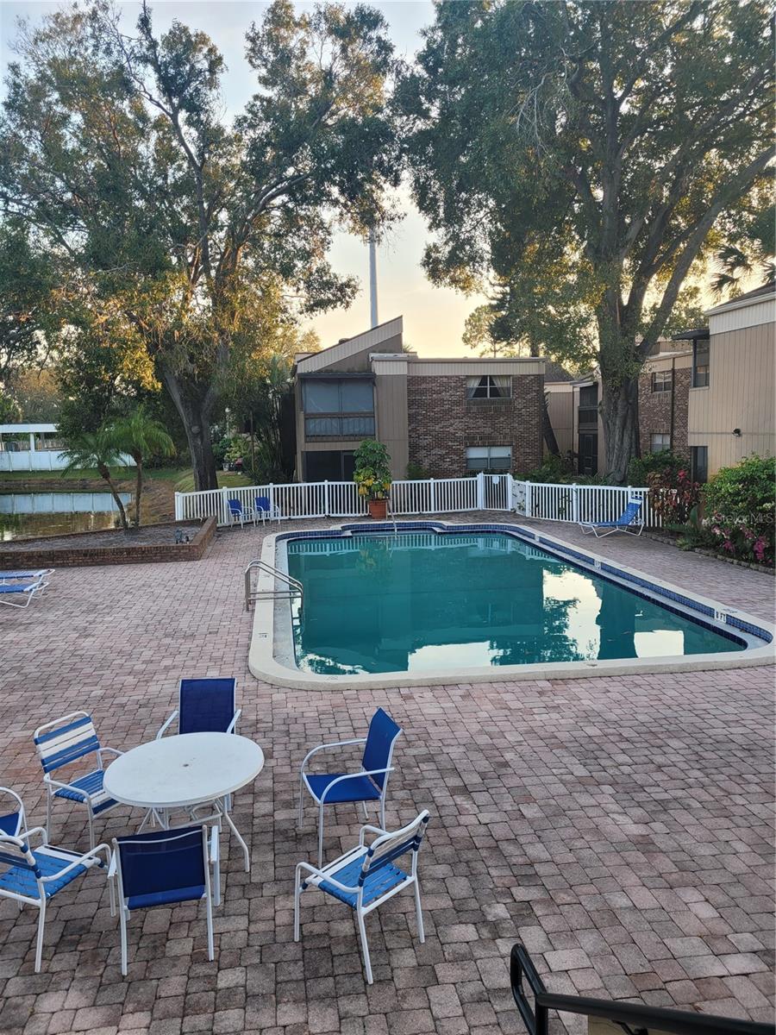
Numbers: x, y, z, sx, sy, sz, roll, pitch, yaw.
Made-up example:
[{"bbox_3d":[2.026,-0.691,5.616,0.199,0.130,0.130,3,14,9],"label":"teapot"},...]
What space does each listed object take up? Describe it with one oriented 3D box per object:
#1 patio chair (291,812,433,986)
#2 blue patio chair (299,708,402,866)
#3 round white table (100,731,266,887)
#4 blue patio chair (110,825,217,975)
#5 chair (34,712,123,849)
[{"bbox_3d":[-0.143,2.115,4.592,0.657,0.847,0.565,5,9,42],"label":"patio chair"},{"bbox_3d":[-0.271,1.917,5.624,0.670,0.890,0.610,-3,7,-19],"label":"blue patio chair"},{"bbox_3d":[-1.376,2.050,5.391,1.075,0.720,1.075,-2,7,-8],"label":"round white table"},{"bbox_3d":[-1.307,2.109,4.599,0.606,0.895,0.698,-3,7,-13],"label":"blue patio chair"},{"bbox_3d":[-2.215,1.995,5.849,0.657,0.847,0.565,3,8,30],"label":"chair"}]

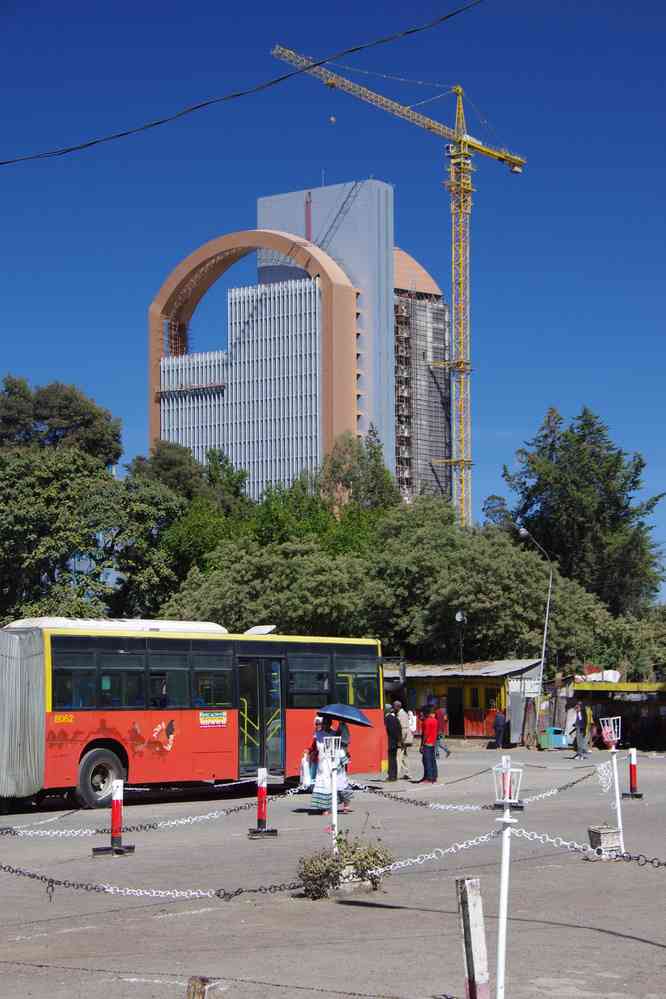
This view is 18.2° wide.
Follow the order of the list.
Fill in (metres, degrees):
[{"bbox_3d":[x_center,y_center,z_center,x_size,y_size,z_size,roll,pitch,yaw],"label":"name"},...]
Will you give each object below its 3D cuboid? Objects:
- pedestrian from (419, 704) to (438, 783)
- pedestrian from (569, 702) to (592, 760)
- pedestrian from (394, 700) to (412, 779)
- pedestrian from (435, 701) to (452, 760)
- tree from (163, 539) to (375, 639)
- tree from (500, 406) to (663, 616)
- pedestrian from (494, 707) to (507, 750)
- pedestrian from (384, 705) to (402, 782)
[{"bbox_3d":[2.102,5.375,45.800,0.380,1.728,0.500,0,-6,-6],"label":"pedestrian"},{"bbox_3d":[7.364,6.935,62.300,0.520,1.745,0.420,-5,-7,40],"label":"pedestrian"},{"bbox_3d":[1.592,5.432,47.000,0.380,1.762,0.500,-3,-6,26],"label":"pedestrian"},{"bbox_3d":[3.308,6.875,62.300,0.500,1.745,0.500,-1,-6,6],"label":"pedestrian"},{"bbox_3d":[-2.780,5.874,87.000,8.800,8.654,8.000,0,-5,0],"label":"tree"},{"bbox_3d":[13.732,3.868,115.000,9.000,18.015,8.500,0,-5,0],"label":"tree"},{"bbox_3d":[6.168,8.436,76.500,0.480,1.654,0.360,-1,-6,6],"label":"pedestrian"},{"bbox_3d":[1.321,5.411,46.200,0.380,1.720,0.500,1,-6,-17],"label":"pedestrian"}]

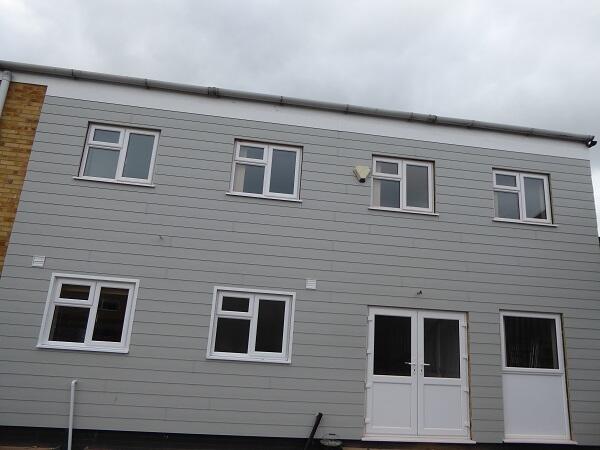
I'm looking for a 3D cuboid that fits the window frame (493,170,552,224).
[{"bbox_3d":[4.117,-0.501,8.112,1.167,0.987,0.090,5,-14,-7],"label":"window frame"}]

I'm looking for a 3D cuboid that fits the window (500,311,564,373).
[{"bbox_3d":[3.957,2.021,7.478,1.163,0.980,0.090,5,-14,-7],"label":"window"}]

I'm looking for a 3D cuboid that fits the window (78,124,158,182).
[{"bbox_3d":[-2.984,-1.162,7.294,1.170,0.987,0.090,5,-14,-7],"label":"window"}]

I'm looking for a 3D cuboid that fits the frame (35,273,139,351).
[{"bbox_3d":[-3.181,1.343,6.597,1.295,1.089,0.120,5,-14,-7],"label":"frame"}]

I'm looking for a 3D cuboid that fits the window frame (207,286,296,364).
[{"bbox_3d":[-0.751,1.586,6.873,1.300,1.091,0.120,5,-14,-7],"label":"window frame"}]

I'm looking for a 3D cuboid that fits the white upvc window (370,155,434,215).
[{"bbox_3d":[1.843,-0.701,7.847,1.167,0.991,0.090,5,-14,-7],"label":"white upvc window"}]

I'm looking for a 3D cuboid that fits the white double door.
[{"bbox_3d":[1.919,2.405,7.088,1.731,1.992,0.110,5,-14,-7],"label":"white double door"}]

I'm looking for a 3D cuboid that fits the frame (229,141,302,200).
[{"bbox_3d":[-0.569,-0.928,7.570,1.191,0.998,0.090,5,-14,-7],"label":"frame"}]

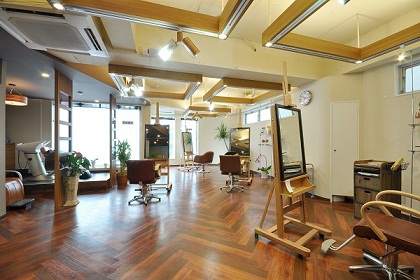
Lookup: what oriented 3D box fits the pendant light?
[{"bbox_3d":[-4.200,-0.965,3.730,0.470,0.420,0.470,0,0,0],"label":"pendant light"}]

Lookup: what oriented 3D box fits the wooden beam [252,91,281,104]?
[{"bbox_3d":[1.573,-1.180,4.759,0.115,0.154,1.574,0,0,-17],"label":"wooden beam"}]

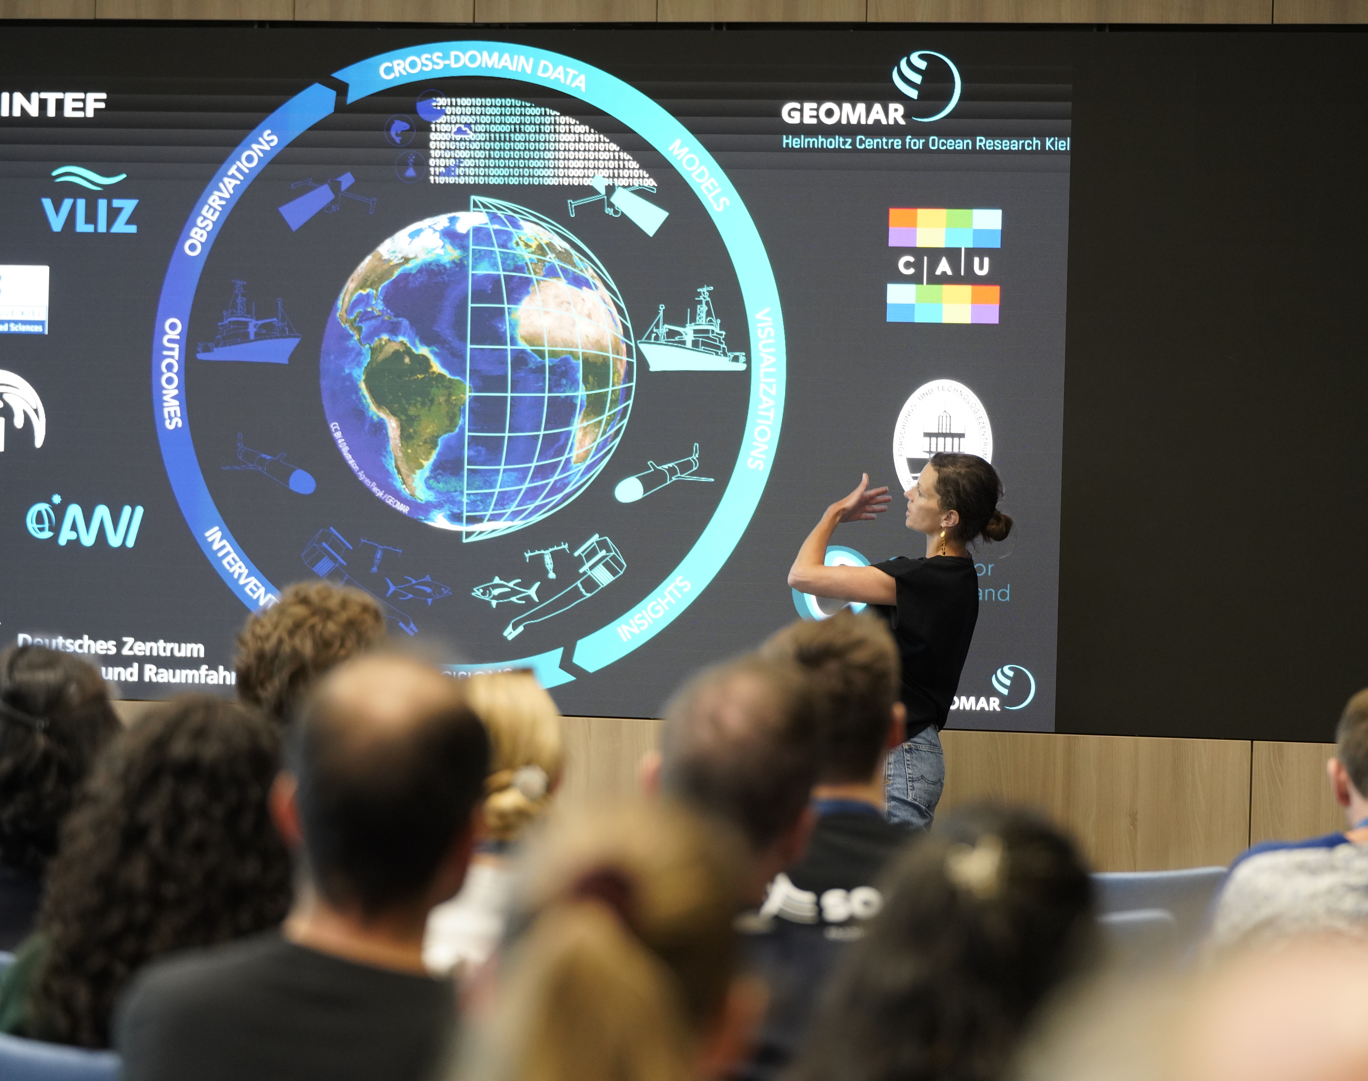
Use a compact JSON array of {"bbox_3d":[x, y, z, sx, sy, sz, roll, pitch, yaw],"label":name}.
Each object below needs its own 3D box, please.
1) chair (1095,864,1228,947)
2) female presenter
[{"bbox_3d":[0.884,1.069,10.014,0.520,0.830,0.540,2,0,11],"label":"chair"},{"bbox_3d":[0.546,0.614,12.503,0.560,1.690,0.500,2,0,20],"label":"female presenter"}]

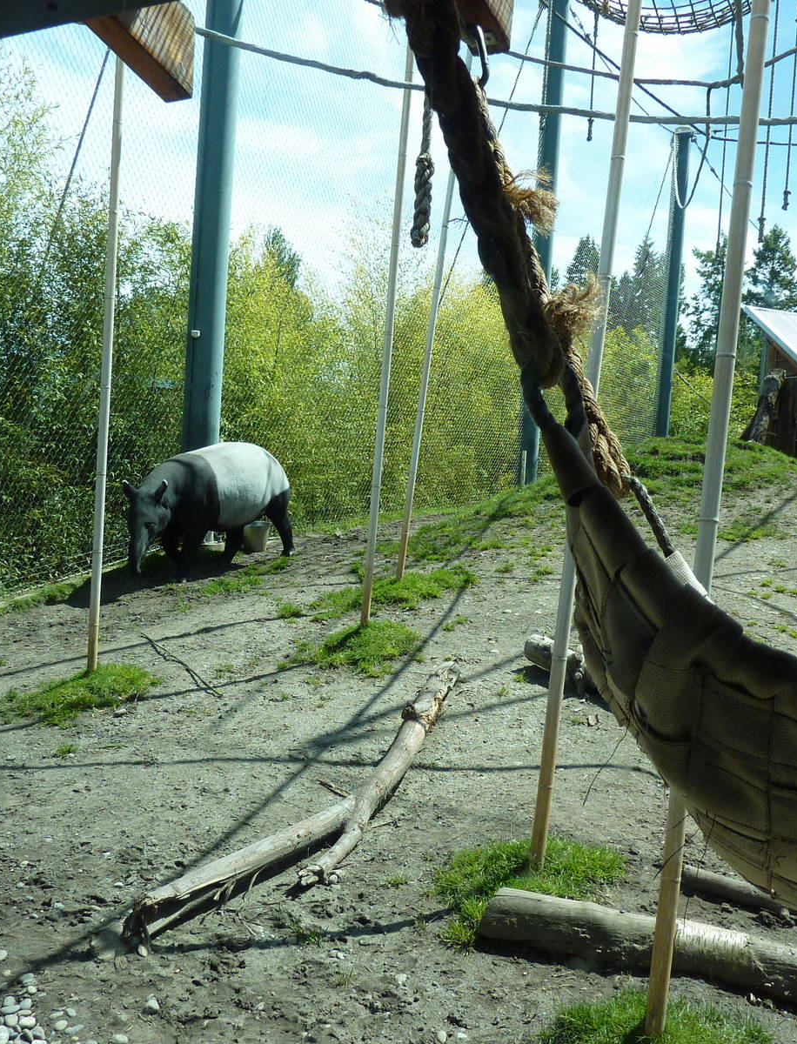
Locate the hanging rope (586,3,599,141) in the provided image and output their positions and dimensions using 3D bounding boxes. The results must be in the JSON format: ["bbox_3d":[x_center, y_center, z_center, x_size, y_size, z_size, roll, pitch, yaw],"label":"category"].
[{"bbox_3d":[2.028,-4.690,10.469,0.050,1.420,0.050,3,3,0],"label":"hanging rope"}]

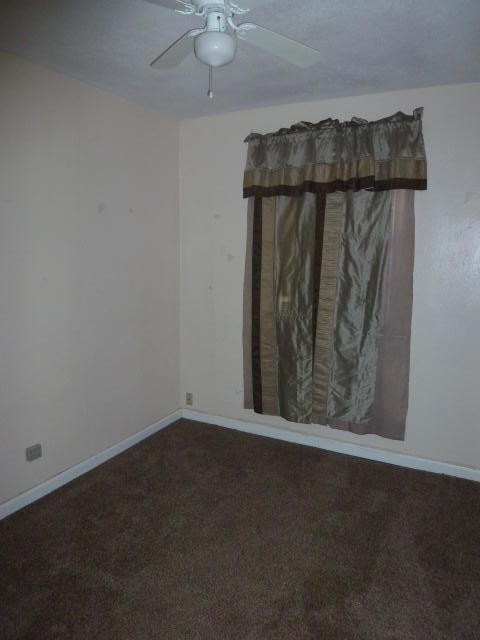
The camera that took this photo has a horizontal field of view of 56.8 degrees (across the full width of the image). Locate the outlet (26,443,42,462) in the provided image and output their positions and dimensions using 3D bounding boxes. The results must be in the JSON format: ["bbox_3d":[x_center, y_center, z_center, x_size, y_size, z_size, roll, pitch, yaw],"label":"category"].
[{"bbox_3d":[-1.182,0.762,2.544,0.025,0.074,0.085,5,10,27],"label":"outlet"}]

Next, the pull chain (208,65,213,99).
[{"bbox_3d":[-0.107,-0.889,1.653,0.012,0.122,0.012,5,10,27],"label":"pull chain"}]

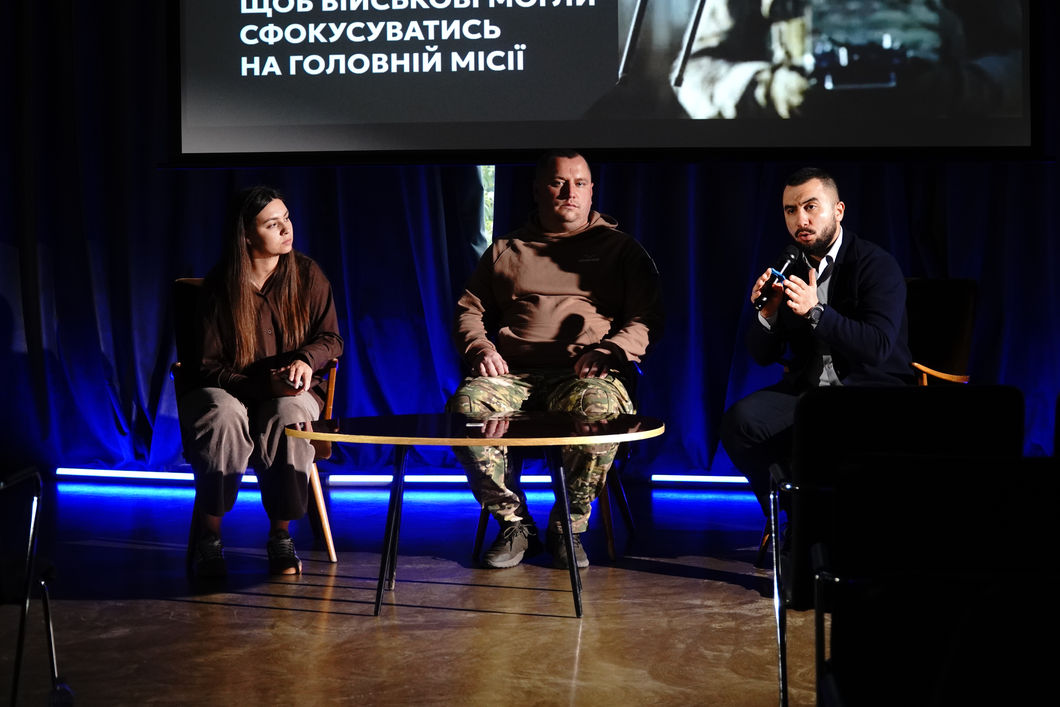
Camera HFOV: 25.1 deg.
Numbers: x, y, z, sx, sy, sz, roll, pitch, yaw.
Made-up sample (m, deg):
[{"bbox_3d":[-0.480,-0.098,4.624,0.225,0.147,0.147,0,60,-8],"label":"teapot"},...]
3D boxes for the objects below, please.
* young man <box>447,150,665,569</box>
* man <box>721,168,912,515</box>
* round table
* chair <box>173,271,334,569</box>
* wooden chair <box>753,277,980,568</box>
[{"bbox_3d":[0.100,-0.008,7.841,0.700,1.325,0.760,0,3,5],"label":"young man"},{"bbox_3d":[0.951,0.040,7.534,0.600,1.245,0.780,2,4,35],"label":"man"},{"bbox_3d":[-0.153,0.455,6.845,1.080,0.515,0.980,-1,3,0],"label":"round table"},{"bbox_3d":[-0.918,0.209,7.982,0.540,0.900,0.680,-1,3,-9],"label":"chair"},{"bbox_3d":[1.082,0.205,7.643,0.540,0.900,0.680,1,4,32],"label":"wooden chair"}]

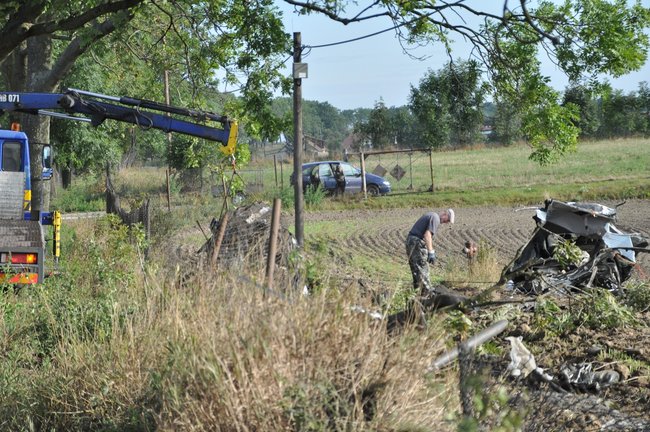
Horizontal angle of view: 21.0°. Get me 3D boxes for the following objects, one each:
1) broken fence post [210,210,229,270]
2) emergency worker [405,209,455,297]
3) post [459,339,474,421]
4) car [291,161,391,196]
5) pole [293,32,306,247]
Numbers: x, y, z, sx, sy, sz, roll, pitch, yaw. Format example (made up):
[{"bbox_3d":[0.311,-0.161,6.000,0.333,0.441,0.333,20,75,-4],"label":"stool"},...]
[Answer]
[{"bbox_3d":[-1.980,0.528,33.000,0.100,1.280,0.100,14,3,0],"label":"broken fence post"},{"bbox_3d":[1.800,0.626,30.000,0.820,1.520,0.520,0,3,5],"label":"emergency worker"},{"bbox_3d":[1.440,1.682,18.000,0.095,0.880,0.095,-3,3,0],"label":"post"},{"bbox_3d":[0.722,-1.662,79.000,4.250,1.580,1.740,0,3,10],"label":"car"},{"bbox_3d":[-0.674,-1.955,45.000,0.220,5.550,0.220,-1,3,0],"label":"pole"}]

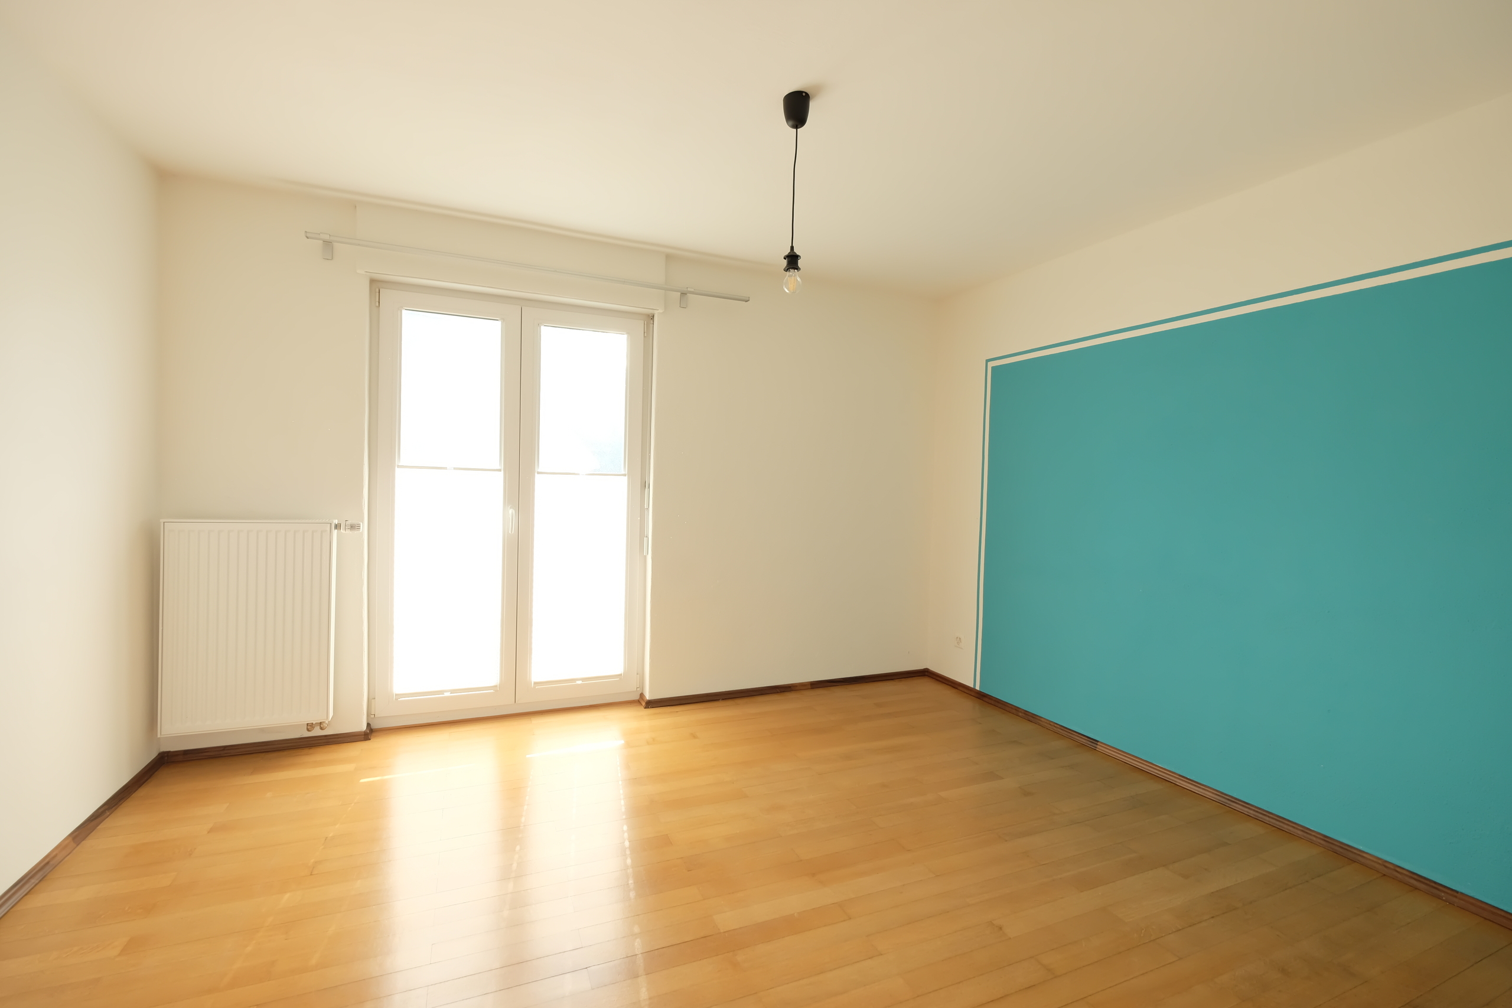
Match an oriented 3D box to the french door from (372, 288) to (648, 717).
[{"bbox_3d":[-1.274,0.014,3.386,1.335,2.130,0.080,1,2,-23],"label":"french door"}]

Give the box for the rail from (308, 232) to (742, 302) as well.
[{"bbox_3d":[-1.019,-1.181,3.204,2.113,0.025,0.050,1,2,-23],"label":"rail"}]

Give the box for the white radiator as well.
[{"bbox_3d":[-2.209,0.526,2.769,0.605,0.900,0.110,1,2,-23],"label":"white radiator"}]

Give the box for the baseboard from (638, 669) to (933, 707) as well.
[{"bbox_3d":[0.269,1.135,3.917,1.945,0.047,0.025,1,2,-23],"label":"baseboard"}]

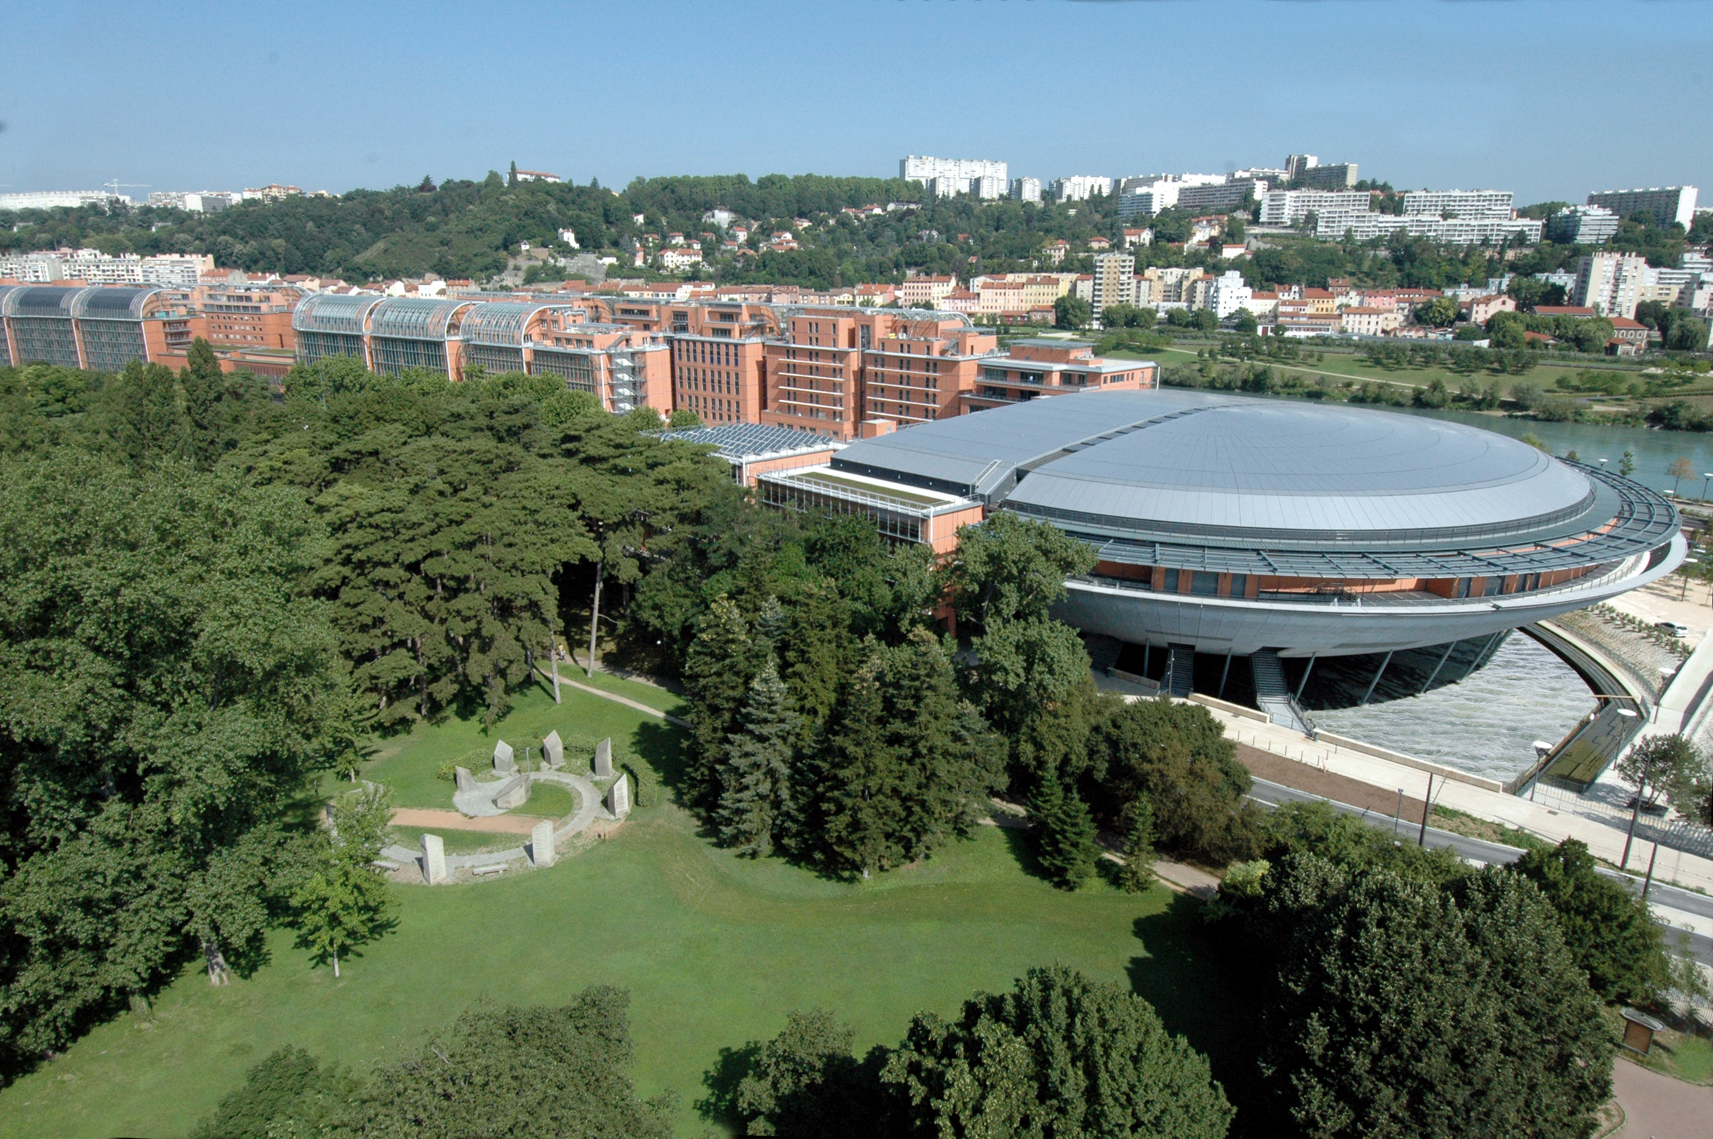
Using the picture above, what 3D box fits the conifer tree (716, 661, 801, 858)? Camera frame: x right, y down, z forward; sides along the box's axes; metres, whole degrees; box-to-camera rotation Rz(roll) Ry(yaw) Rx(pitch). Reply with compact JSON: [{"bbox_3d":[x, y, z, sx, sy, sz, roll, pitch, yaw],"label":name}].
[{"bbox_3d":[-6.451,12.276,66.432,5.400,13.300,5.400,0,17,0],"label":"conifer tree"}]

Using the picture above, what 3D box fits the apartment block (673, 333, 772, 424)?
[{"bbox_3d":[-29.920,-44.588,240.637,24.000,23.000,12.000,13,22,37],"label":"apartment block"}]

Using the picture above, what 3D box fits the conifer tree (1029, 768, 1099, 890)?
[{"bbox_3d":[15.680,19.000,75.000,5.000,9.500,5.000,0,16,0],"label":"conifer tree"}]

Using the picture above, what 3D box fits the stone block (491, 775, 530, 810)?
[{"bbox_3d":[-25.389,16.309,73.401,2.700,1.500,1.350,-11,20,-30],"label":"stone block"}]

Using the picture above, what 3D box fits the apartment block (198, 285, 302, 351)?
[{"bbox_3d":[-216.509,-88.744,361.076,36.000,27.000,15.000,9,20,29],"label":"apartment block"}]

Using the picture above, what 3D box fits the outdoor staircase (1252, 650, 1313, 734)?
[{"bbox_3d":[42.385,11.895,99.279,3.100,3.300,13.300,3,17,10],"label":"outdoor staircase"}]

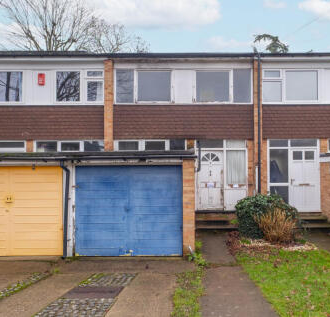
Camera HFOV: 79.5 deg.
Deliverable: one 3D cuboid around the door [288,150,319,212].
[{"bbox_3d":[4.357,0.690,6.190,0.955,1.982,0.080,0,0,0],"label":"door"}]

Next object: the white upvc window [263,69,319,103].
[{"bbox_3d":[3.904,-2.233,6.165,1.778,1.071,0.090,0,0,0],"label":"white upvc window"}]

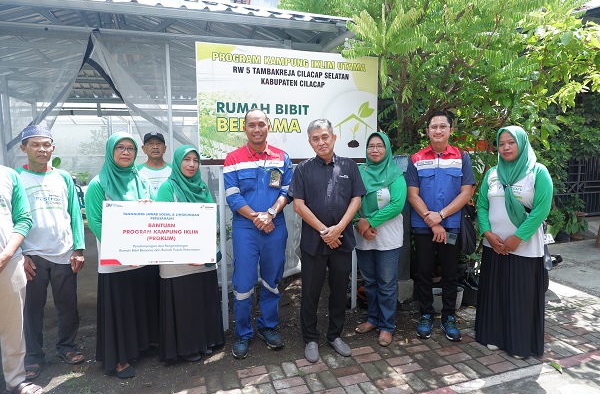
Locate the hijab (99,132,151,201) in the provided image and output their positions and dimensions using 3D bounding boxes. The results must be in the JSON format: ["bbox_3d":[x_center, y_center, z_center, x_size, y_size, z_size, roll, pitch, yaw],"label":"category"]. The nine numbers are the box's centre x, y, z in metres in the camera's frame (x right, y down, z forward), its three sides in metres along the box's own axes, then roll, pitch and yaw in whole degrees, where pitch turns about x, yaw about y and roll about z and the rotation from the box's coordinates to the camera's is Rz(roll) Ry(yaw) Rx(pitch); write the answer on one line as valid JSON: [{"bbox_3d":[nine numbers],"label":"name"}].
[{"bbox_3d":[-1.122,-0.192,2.413,0.320,0.440,0.310,-5,8,-31],"label":"hijab"}]

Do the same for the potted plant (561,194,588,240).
[{"bbox_3d":[4.433,0.303,6.234,0.370,0.690,0.370,4,8,36],"label":"potted plant"}]

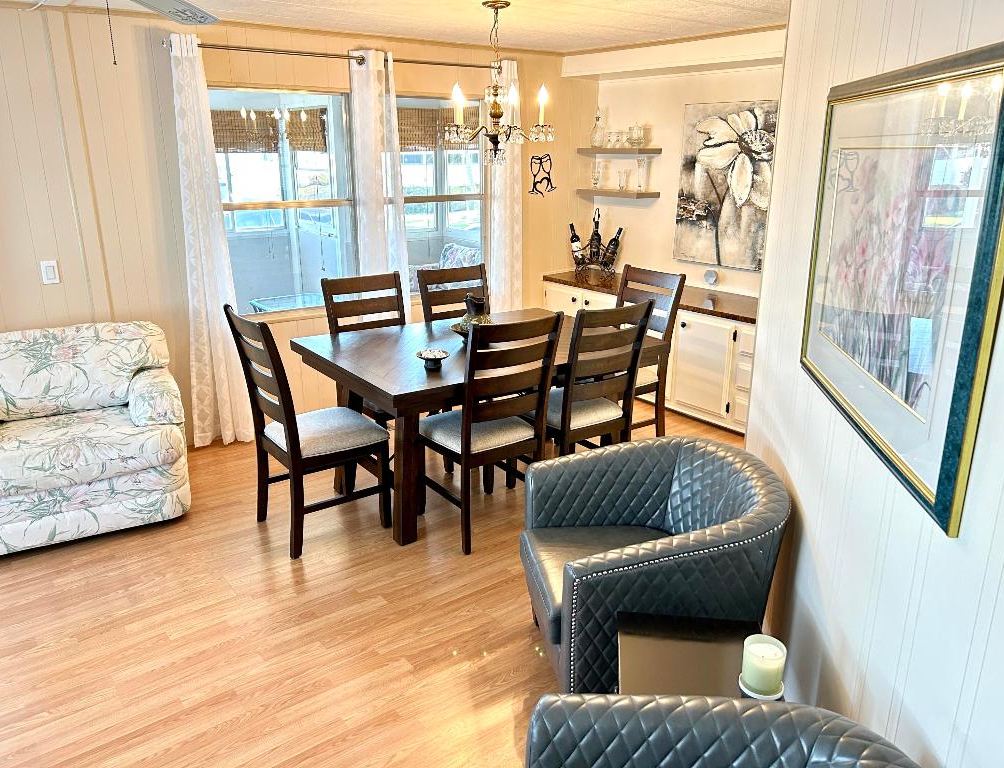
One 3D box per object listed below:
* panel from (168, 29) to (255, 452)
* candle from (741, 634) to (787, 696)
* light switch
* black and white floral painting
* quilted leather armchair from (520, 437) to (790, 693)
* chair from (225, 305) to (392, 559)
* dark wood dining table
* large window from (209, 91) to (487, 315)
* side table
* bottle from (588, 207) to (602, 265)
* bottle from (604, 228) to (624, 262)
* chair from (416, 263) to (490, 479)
[{"bbox_3d":[-1.633,-0.705,4.201,0.330,2.220,0.130,-13,21,-35],"label":"panel"},{"bbox_3d":[0.564,0.600,1.651,0.092,0.101,0.092,2,17,7],"label":"candle"},{"bbox_3d":[-2.266,-0.558,3.864,0.070,0.115,0.012,-13,21,-35],"label":"light switch"},{"bbox_3d":[1.448,-1.290,5.015,0.035,1.020,0.707,-13,21,-35],"label":"black and white floral painting"},{"bbox_3d":[0.488,0.614,2.425,0.725,0.745,0.735,-3,17,-9],"label":"quilted leather armchair"},{"bbox_3d":[-0.842,0.168,3.423,0.525,1.020,0.470,-12,21,-34],"label":"chair"},{"bbox_3d":[-0.103,0.155,3.914,1.530,0.758,1.073,-11,20,-33],"label":"dark wood dining table"},{"bbox_3d":[-0.854,-1.154,4.850,1.930,1.280,0.100,-12,21,-35],"label":"large window"},{"bbox_3d":[0.438,0.898,1.810,0.346,0.560,0.360,2,17,7],"label":"side table"},{"bbox_3d":[0.691,-1.070,5.649,0.082,0.428,0.082,-12,21,-35],"label":"bottle"},{"bbox_3d":[0.811,-0.978,5.546,0.075,0.315,0.075,-13,45,-35],"label":"bottle"},{"bbox_3d":[-0.130,-0.103,4.278,0.470,1.030,0.570,-13,21,-35],"label":"chair"}]

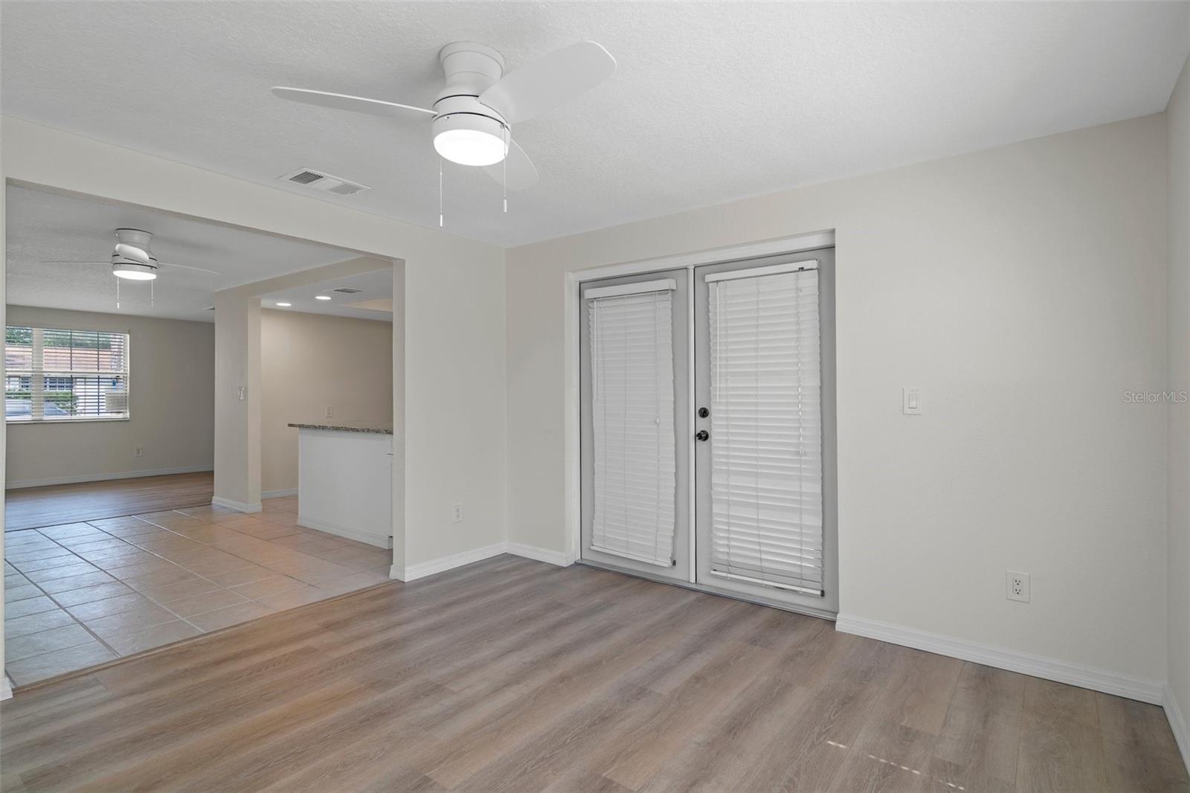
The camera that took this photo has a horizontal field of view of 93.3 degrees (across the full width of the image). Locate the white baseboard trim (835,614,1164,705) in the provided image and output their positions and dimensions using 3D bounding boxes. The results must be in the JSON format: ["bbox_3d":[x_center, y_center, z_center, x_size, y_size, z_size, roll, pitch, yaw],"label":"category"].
[{"bbox_3d":[1.732,1.166,2.547,1.210,0.085,0.015,0,0,36],"label":"white baseboard trim"}]

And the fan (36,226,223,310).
[{"bbox_3d":[-3.228,-0.890,3.923,1.060,0.530,1.020,0,0,-27],"label":"fan"}]

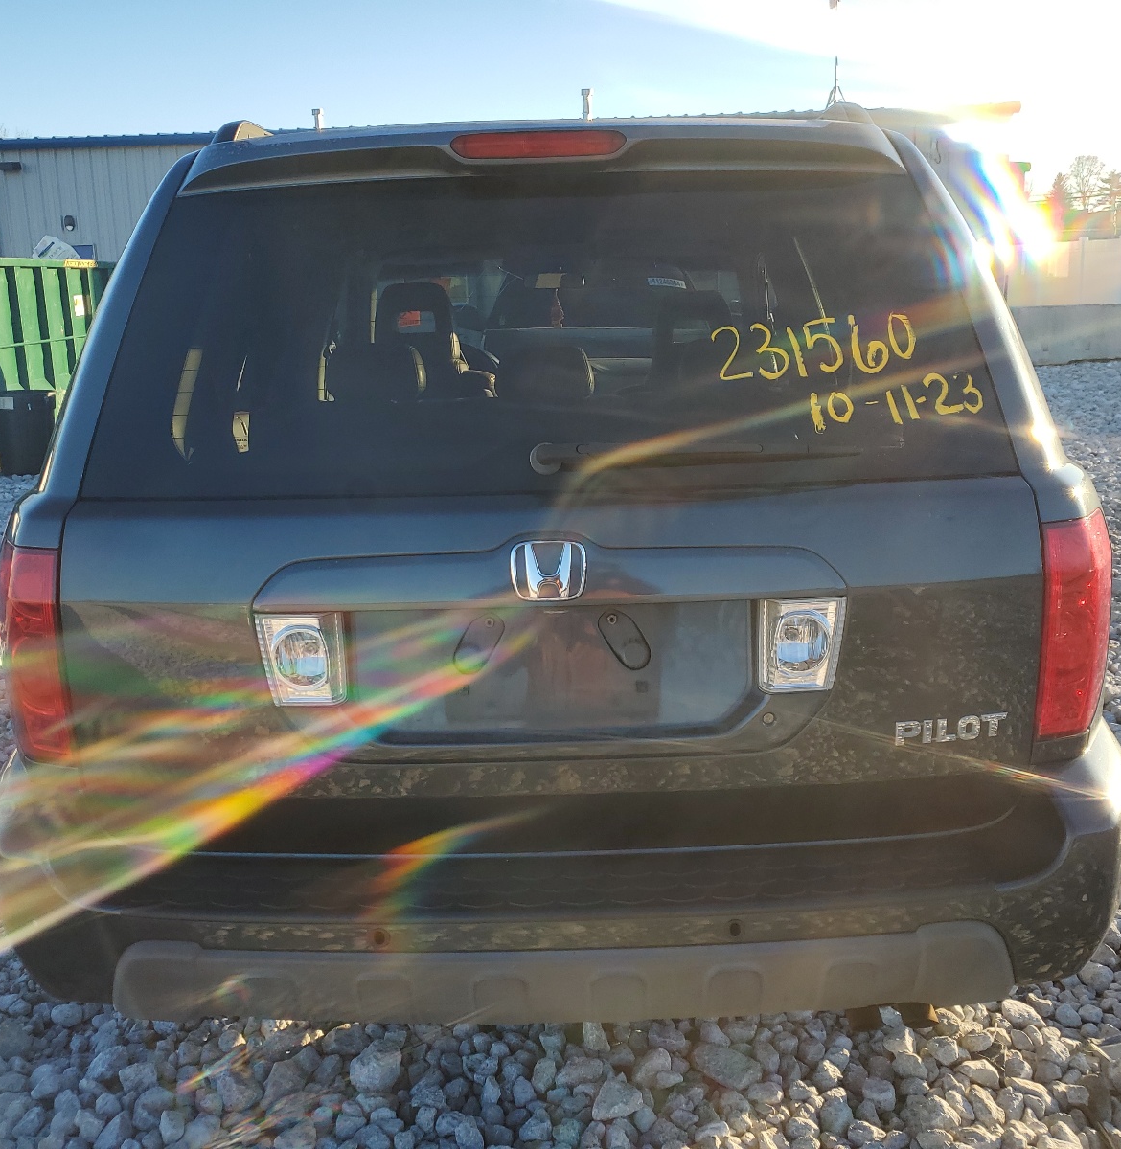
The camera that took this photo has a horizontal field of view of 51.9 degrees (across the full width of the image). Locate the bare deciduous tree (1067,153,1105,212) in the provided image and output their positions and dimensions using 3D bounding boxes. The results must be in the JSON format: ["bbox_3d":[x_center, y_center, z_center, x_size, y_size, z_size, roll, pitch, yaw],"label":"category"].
[{"bbox_3d":[39.195,-26.928,86.242,3.500,8.690,3.500,-2,15,0],"label":"bare deciduous tree"}]

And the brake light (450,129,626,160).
[{"bbox_3d":[-0.030,-0.610,1.633,0.247,0.042,0.055,-2,15,0],"label":"brake light"}]

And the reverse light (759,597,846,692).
[{"bbox_3d":[0.349,0.100,1.669,0.125,0.140,0.065,-2,15,0],"label":"reverse light"}]

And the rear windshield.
[{"bbox_3d":[-0.028,-0.363,1.774,1.410,0.520,0.130,-1,-11,0],"label":"rear windshield"}]

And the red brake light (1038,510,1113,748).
[{"bbox_3d":[0.805,0.056,1.790,0.180,0.345,0.200,-2,15,0],"label":"red brake light"}]

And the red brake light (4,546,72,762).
[{"bbox_3d":[-0.813,0.099,1.790,0.180,0.345,0.200,-2,15,0],"label":"red brake light"}]

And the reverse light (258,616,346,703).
[{"bbox_3d":[-0.372,0.119,1.669,0.125,0.140,0.065,-2,15,0],"label":"reverse light"}]

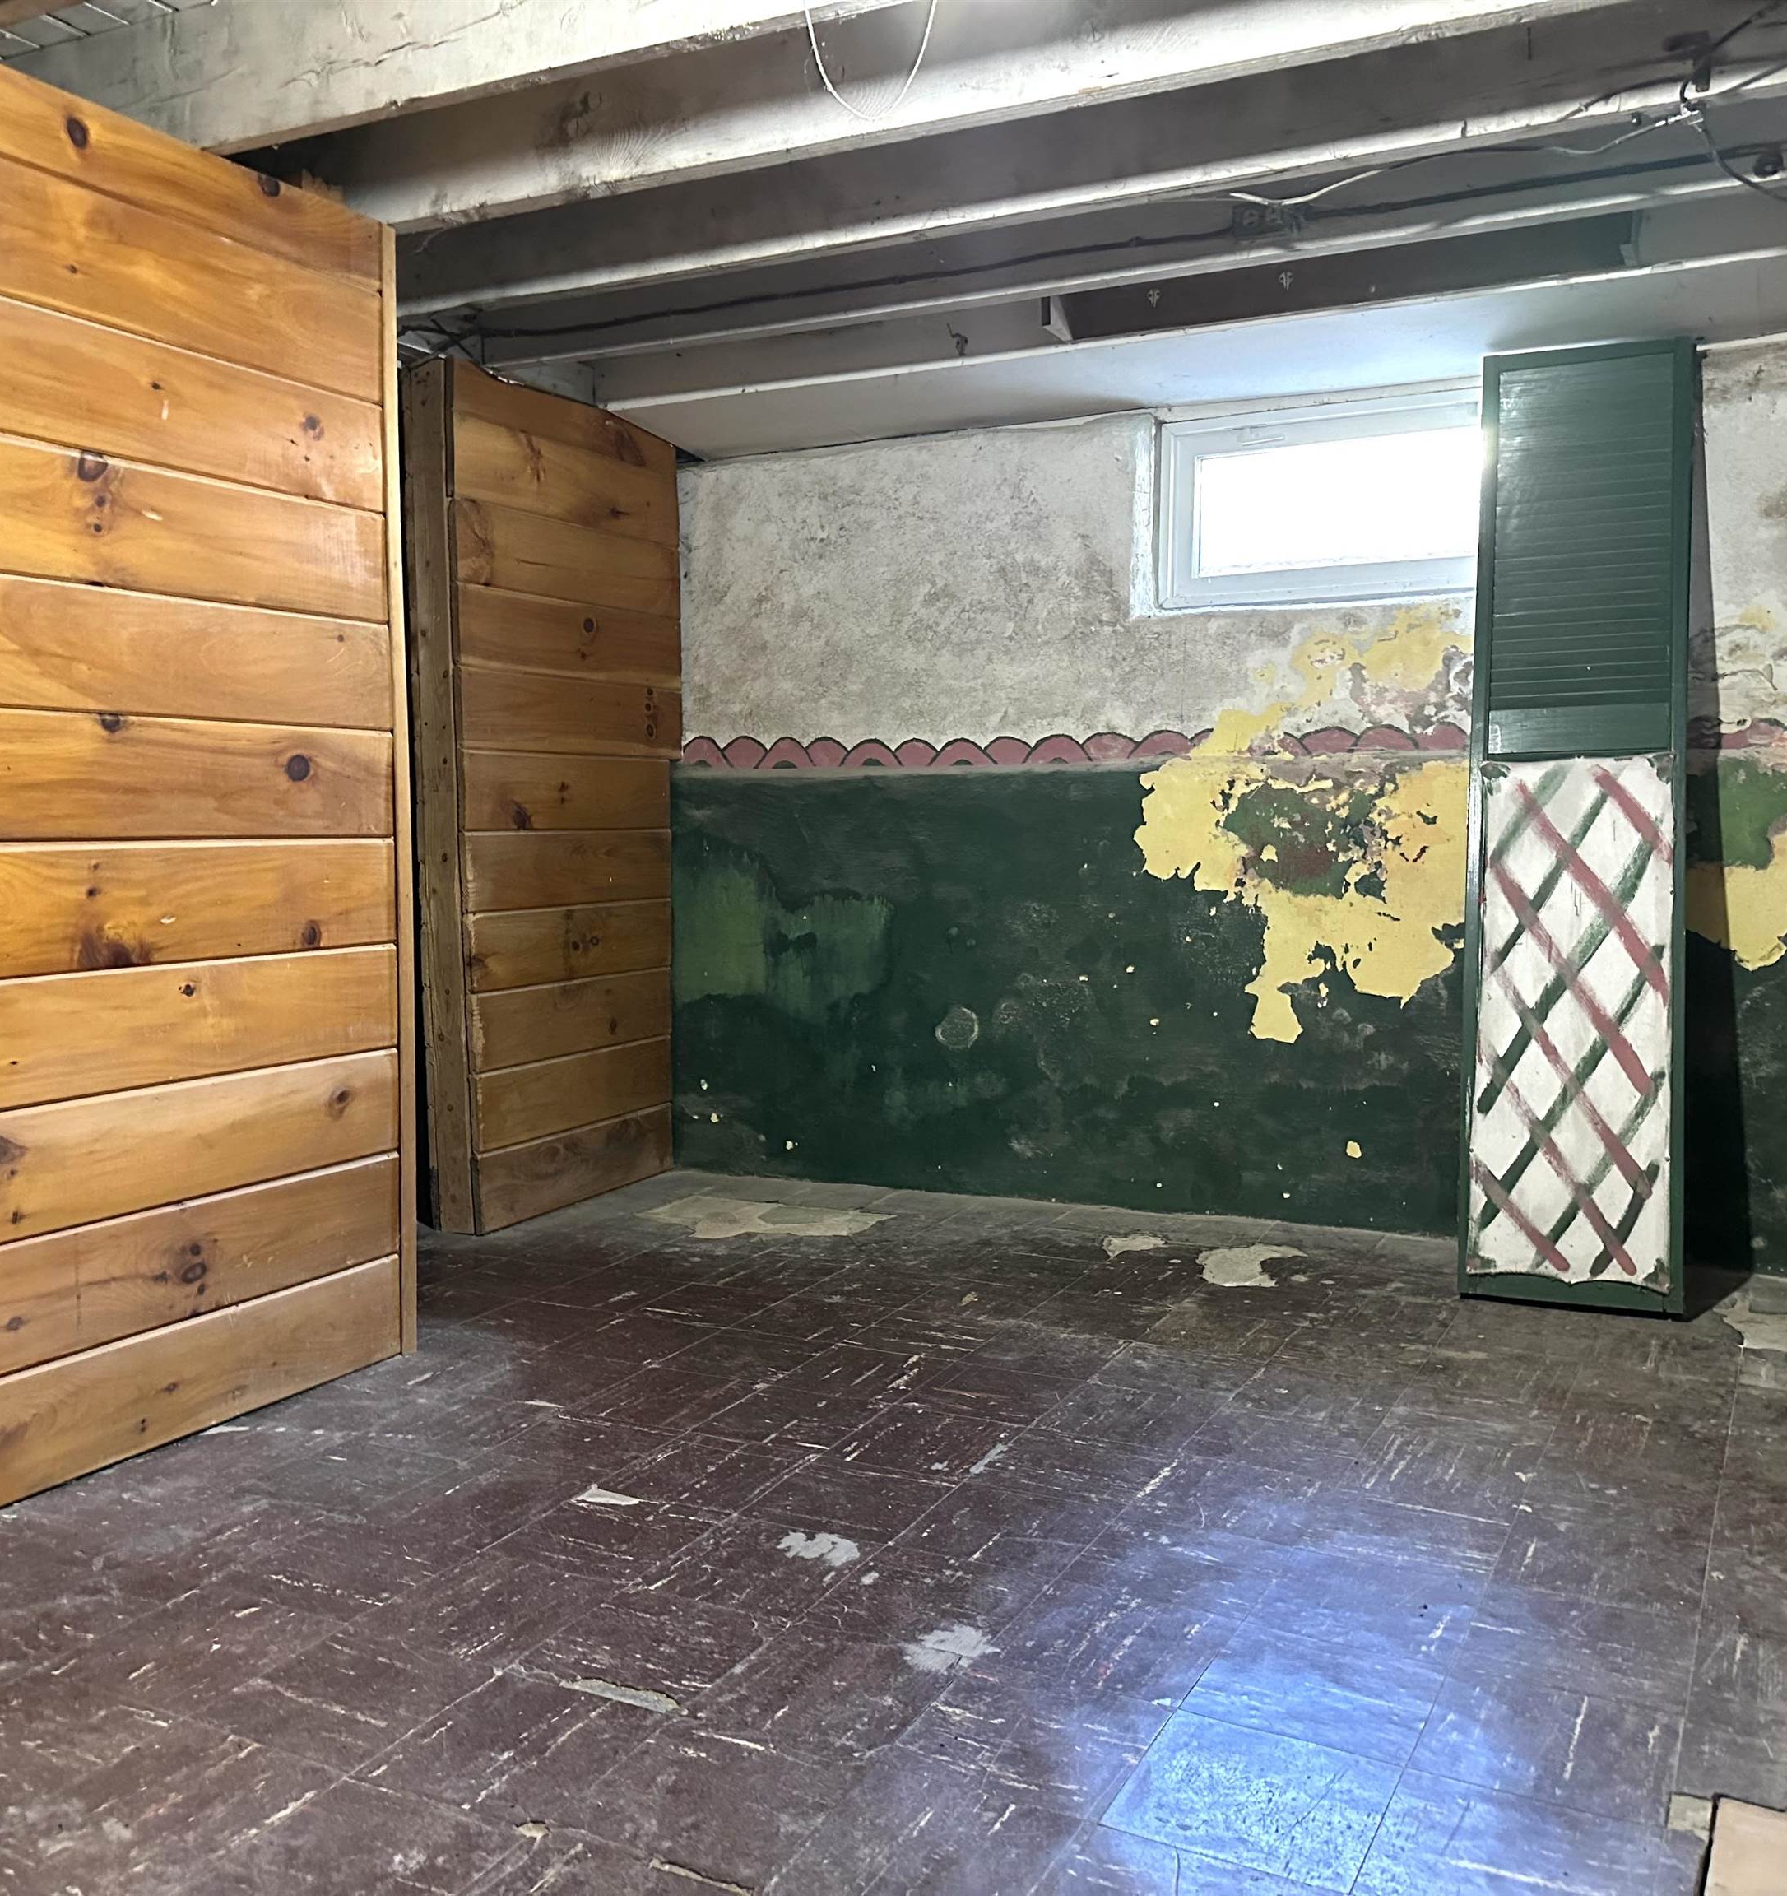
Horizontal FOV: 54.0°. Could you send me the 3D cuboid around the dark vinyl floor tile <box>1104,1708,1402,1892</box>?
[{"bbox_3d":[0.342,0.800,1.655,0.229,0.004,0.229,2,5,27],"label":"dark vinyl floor tile"}]

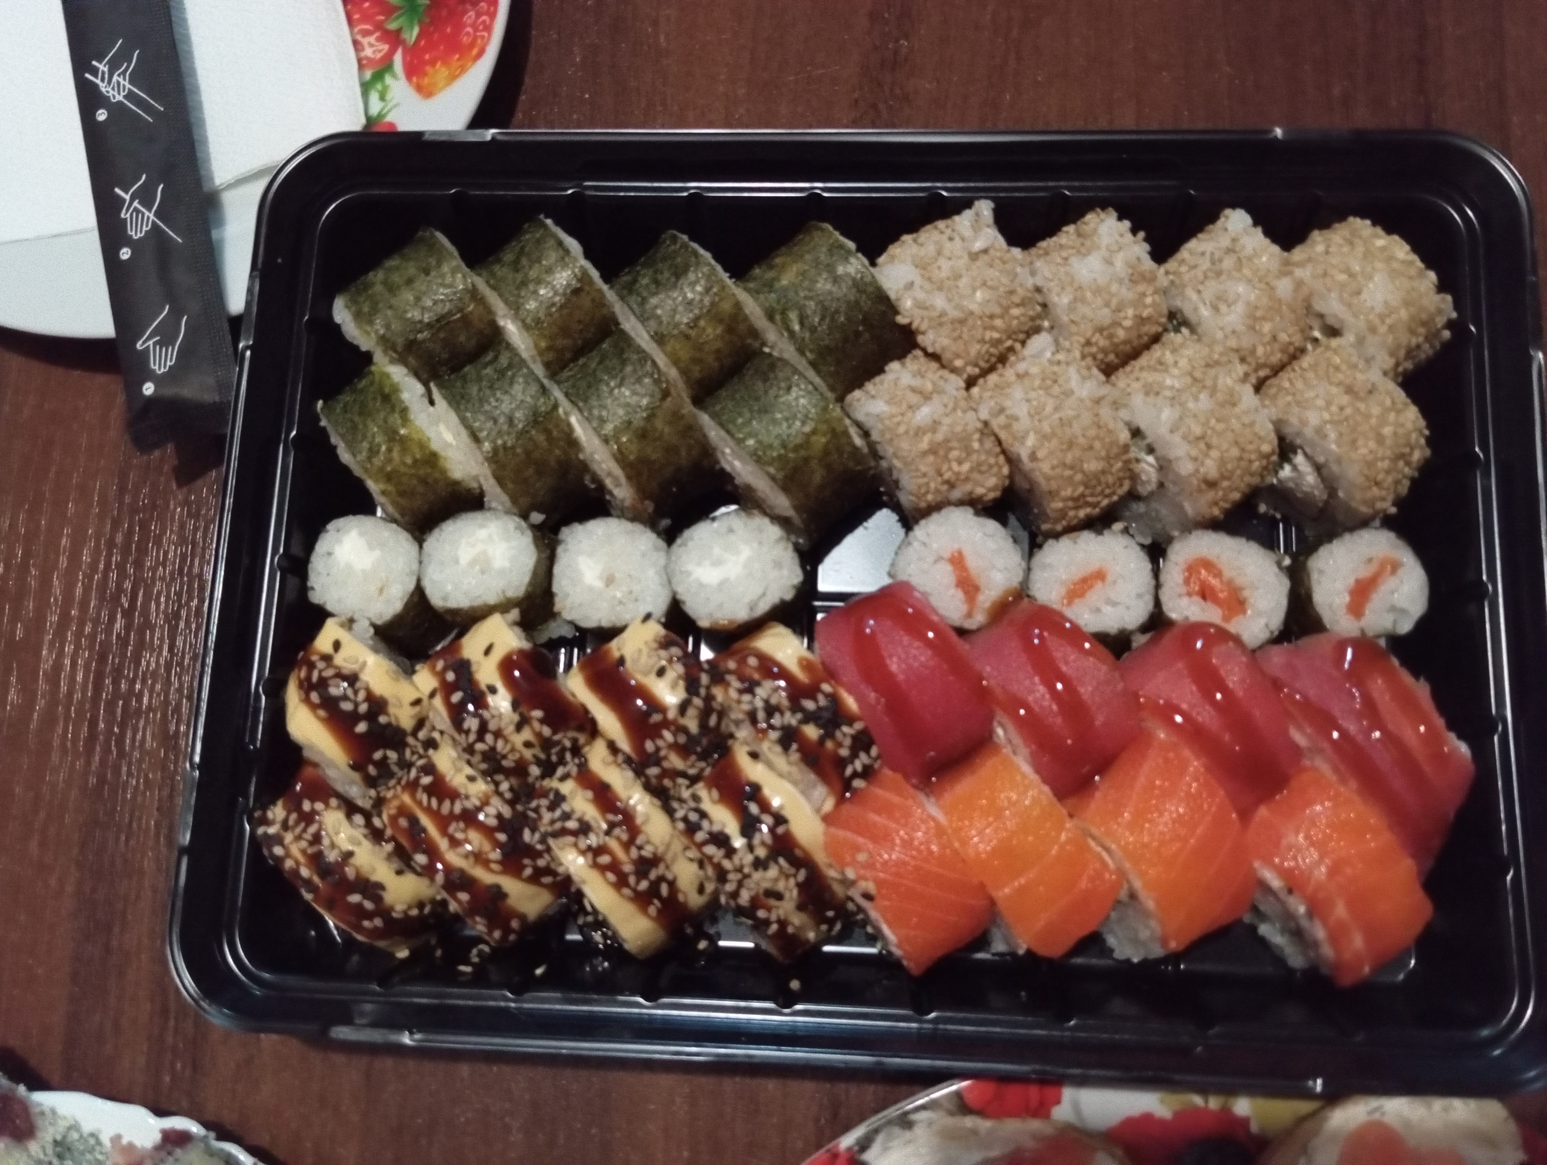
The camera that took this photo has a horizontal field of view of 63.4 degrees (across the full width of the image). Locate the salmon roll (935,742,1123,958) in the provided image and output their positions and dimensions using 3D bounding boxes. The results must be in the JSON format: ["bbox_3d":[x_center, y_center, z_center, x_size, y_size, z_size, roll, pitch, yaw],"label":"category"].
[{"bbox_3d":[0.063,0.066,0.312,0.027,0.039,0.044,-31,78,-2],"label":"salmon roll"}]

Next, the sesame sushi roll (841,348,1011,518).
[{"bbox_3d":[0.037,-0.035,0.305,0.027,0.031,0.032,-31,78,-2],"label":"sesame sushi roll"}]

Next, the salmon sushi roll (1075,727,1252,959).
[{"bbox_3d":[0.096,0.064,0.310,0.026,0.039,0.045,-31,78,-2],"label":"salmon sushi roll"}]

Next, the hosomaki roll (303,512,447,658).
[{"bbox_3d":[-0.107,0.000,0.344,0.030,0.027,0.030,-1,79,4],"label":"hosomaki roll"}]

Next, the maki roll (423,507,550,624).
[{"bbox_3d":[-0.069,-0.003,0.311,0.028,0.026,0.025,1,80,4],"label":"maki roll"}]

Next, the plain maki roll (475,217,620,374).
[{"bbox_3d":[-0.056,-0.071,0.318,0.025,0.037,0.039,-40,80,-4],"label":"plain maki roll"}]

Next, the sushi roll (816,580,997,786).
[{"bbox_3d":[0.033,0.022,0.293,0.027,0.040,0.043,-30,79,-2],"label":"sushi roll"}]

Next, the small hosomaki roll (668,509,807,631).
[{"bbox_3d":[-0.009,-0.001,0.337,0.033,0.027,0.033,-1,79,4],"label":"small hosomaki roll"}]

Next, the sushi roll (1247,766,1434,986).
[{"bbox_3d":[0.124,0.066,0.278,0.025,0.033,0.036,-40,79,-4],"label":"sushi roll"}]

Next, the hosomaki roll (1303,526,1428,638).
[{"bbox_3d":[0.134,0.003,0.293,0.026,0.026,0.027,2,79,5],"label":"hosomaki roll"}]

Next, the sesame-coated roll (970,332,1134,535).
[{"bbox_3d":[0.067,-0.035,0.302,0.026,0.032,0.034,-31,78,-2],"label":"sesame-coated roll"}]

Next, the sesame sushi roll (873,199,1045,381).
[{"bbox_3d":[0.050,-0.079,0.342,0.029,0.038,0.038,-34,78,-3],"label":"sesame sushi roll"}]

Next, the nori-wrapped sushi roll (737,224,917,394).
[{"bbox_3d":[0.015,-0.069,0.313,0.028,0.037,0.039,-40,80,-4],"label":"nori-wrapped sushi roll"}]

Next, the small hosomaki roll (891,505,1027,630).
[{"bbox_3d":[0.043,-0.001,0.300,0.029,0.026,0.030,-1,79,4],"label":"small hosomaki roll"}]

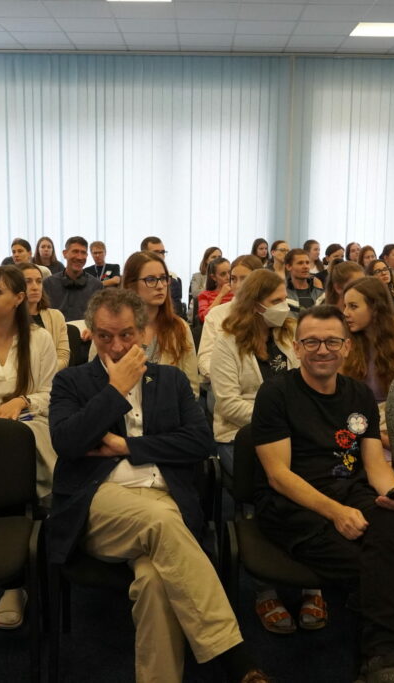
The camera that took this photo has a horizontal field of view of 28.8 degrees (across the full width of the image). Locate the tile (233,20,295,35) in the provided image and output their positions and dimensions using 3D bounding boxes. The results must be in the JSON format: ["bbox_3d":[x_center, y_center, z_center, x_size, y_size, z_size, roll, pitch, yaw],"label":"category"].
[{"bbox_3d":[0.691,-3.205,7.824,0.600,0.025,0.600,1,9,0],"label":"tile"}]

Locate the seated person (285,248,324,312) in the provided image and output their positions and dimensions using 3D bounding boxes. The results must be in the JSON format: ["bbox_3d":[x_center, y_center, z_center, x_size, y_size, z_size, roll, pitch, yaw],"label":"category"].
[{"bbox_3d":[0.843,-0.055,5.907,0.520,1.286,0.820,0,9,-8],"label":"seated person"}]

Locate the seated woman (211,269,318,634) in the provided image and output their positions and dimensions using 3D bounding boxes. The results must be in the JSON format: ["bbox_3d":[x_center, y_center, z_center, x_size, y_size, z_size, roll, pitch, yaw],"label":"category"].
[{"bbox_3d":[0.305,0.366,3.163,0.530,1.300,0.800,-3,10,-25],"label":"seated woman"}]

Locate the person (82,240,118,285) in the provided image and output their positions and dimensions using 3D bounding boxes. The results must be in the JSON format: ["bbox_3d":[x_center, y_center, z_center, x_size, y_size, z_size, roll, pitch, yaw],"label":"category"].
[{"bbox_3d":[-0.983,-0.352,7.654,0.520,1.266,0.800,1,9,0],"label":"person"}]

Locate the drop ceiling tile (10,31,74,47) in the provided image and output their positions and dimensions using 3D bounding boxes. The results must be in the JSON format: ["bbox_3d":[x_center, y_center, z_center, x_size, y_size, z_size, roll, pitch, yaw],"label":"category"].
[{"bbox_3d":[-1.705,-3.335,8.424,0.600,0.025,0.600,1,9,0],"label":"drop ceiling tile"}]

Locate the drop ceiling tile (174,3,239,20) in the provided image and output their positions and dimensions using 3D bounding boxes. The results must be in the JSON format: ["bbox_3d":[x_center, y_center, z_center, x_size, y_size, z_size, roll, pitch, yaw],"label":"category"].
[{"bbox_3d":[0.095,-3.108,7.197,0.600,0.020,0.600,1,9,0],"label":"drop ceiling tile"}]

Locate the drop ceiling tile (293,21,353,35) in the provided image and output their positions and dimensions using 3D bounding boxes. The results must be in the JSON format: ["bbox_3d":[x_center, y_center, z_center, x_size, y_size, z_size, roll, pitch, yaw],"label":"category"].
[{"bbox_3d":[1.300,-3.183,7.782,0.600,0.020,0.600,1,9,0],"label":"drop ceiling tile"}]

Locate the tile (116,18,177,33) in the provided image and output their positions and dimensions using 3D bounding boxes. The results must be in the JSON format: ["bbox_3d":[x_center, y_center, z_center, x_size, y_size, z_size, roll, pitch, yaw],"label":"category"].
[{"bbox_3d":[-0.505,-3.209,7.810,0.600,0.020,0.600,1,9,0],"label":"tile"}]

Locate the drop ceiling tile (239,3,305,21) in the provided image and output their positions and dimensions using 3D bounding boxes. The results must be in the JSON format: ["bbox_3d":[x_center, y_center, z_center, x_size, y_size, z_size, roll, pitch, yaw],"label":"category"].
[{"bbox_3d":[0.694,-3.096,7.218,0.600,0.020,0.600,1,9,0],"label":"drop ceiling tile"}]

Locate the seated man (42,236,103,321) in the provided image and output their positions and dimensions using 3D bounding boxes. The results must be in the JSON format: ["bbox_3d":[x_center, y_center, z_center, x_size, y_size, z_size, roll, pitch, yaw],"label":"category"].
[{"bbox_3d":[-0.833,-0.028,5.265,0.500,1.350,0.800,0,9,-8],"label":"seated man"}]

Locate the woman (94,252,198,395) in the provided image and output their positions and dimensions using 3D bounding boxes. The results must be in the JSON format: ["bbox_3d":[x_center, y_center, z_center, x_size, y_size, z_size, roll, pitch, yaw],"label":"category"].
[{"bbox_3d":[-0.166,0.336,3.020,0.500,1.350,0.750,-1,9,-10],"label":"woman"}]

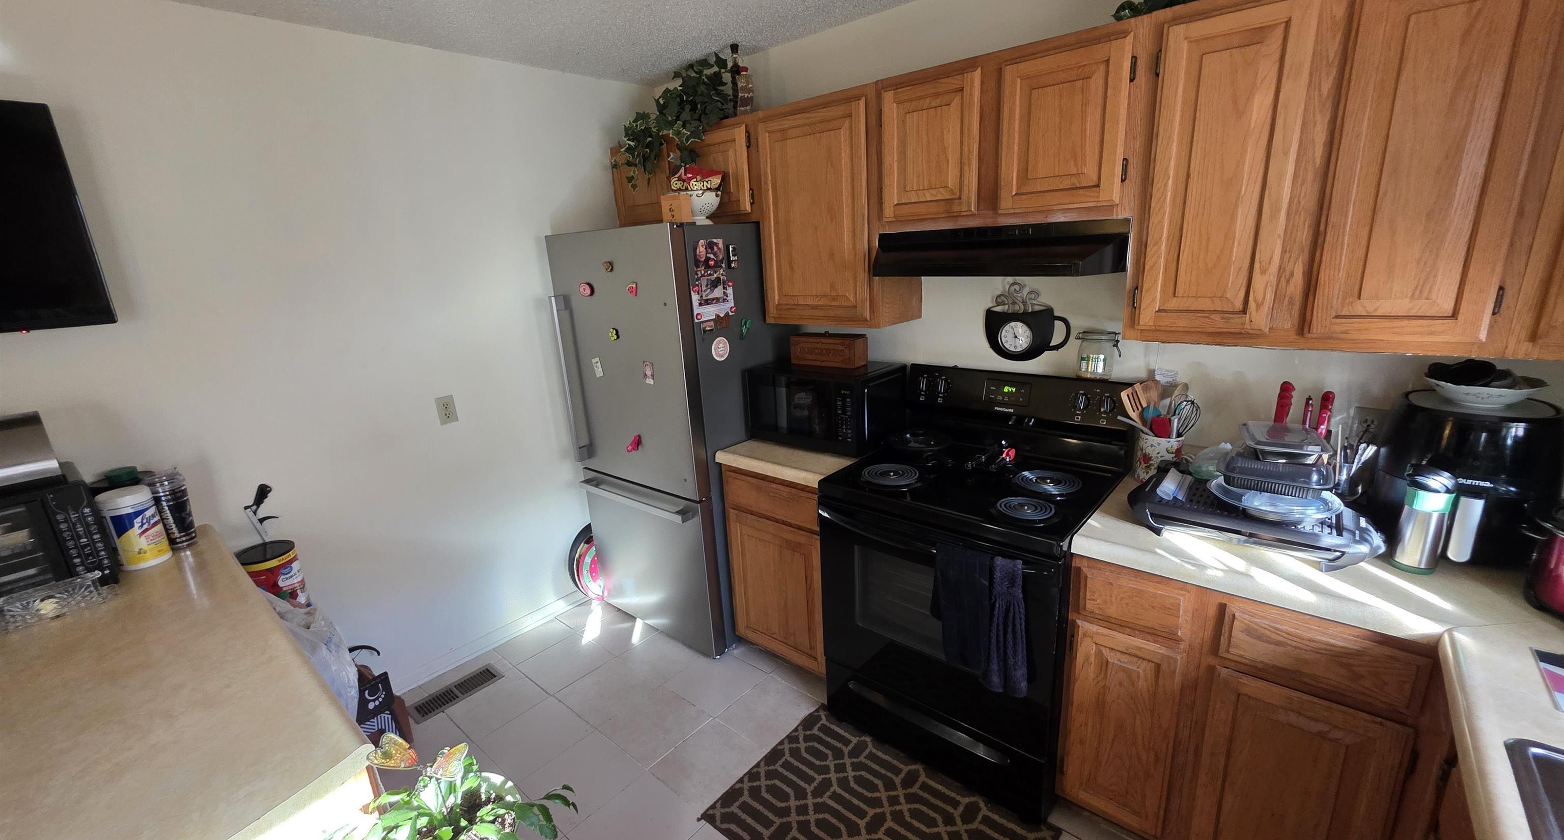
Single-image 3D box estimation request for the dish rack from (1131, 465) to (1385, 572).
[{"bbox_3d":[1.184,0.233,1.495,0.475,0.084,0.353,10,21,40],"label":"dish rack"}]

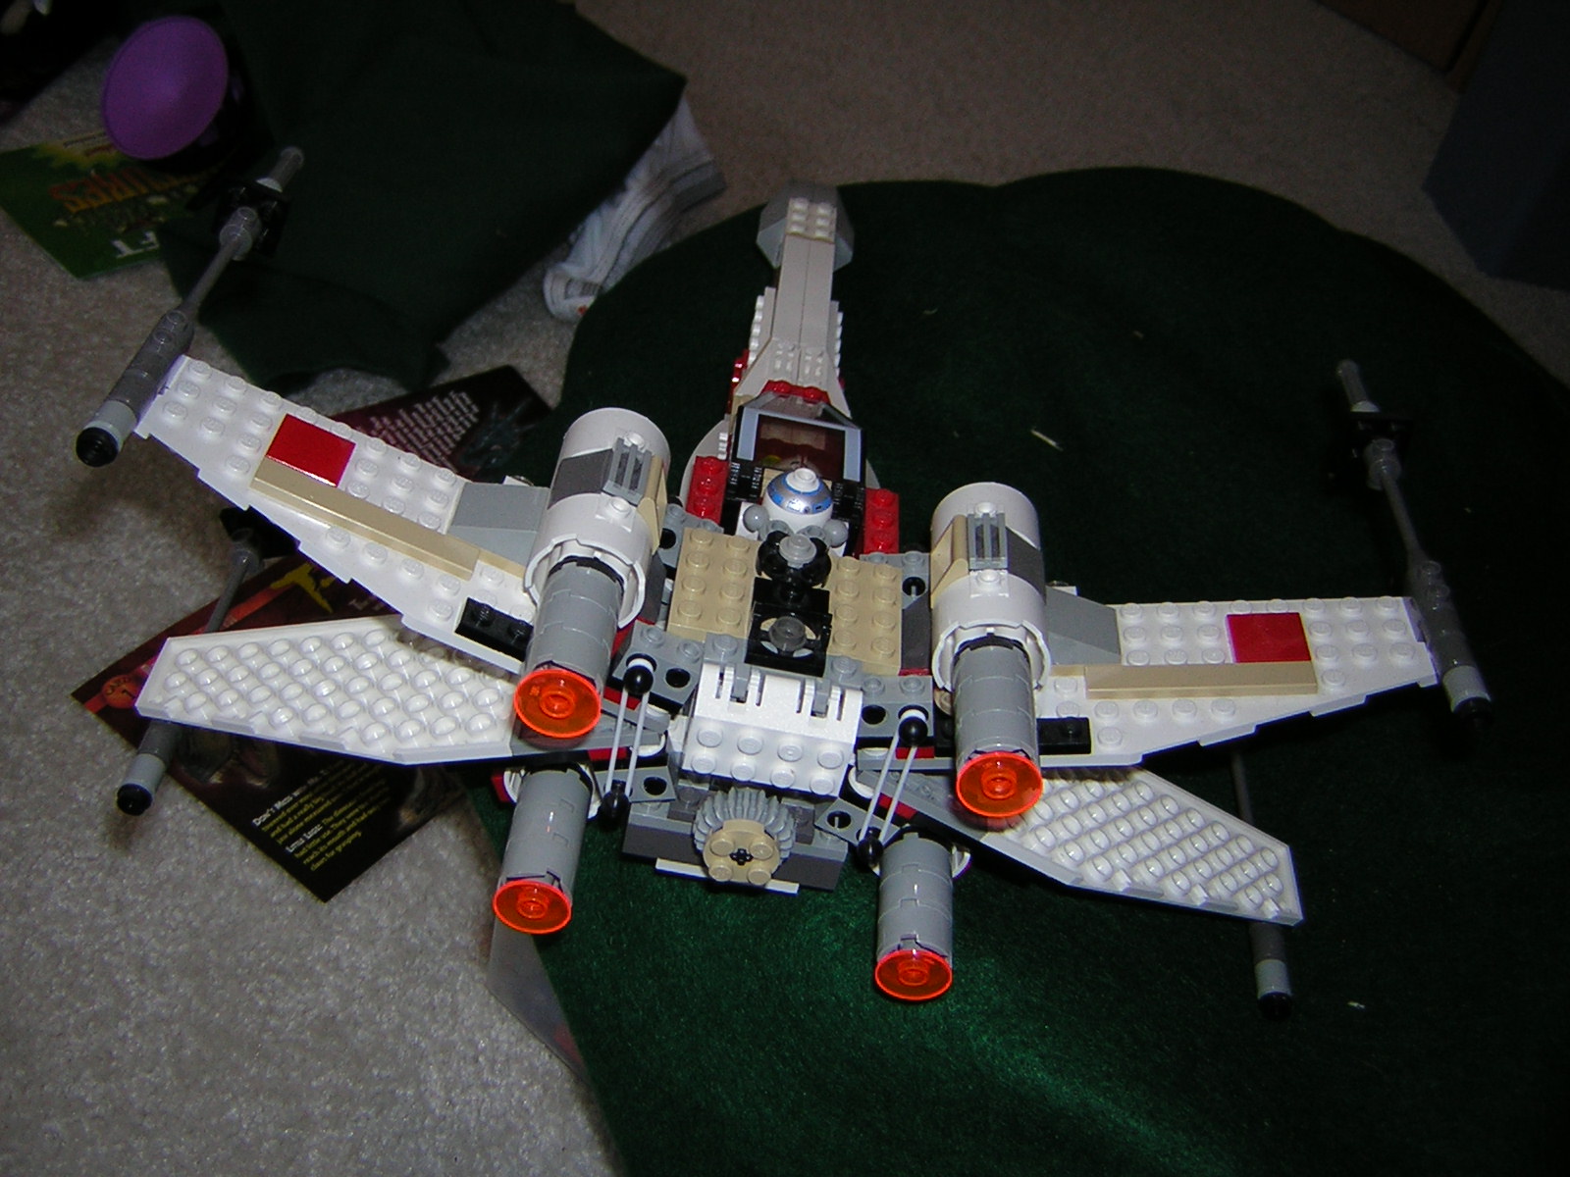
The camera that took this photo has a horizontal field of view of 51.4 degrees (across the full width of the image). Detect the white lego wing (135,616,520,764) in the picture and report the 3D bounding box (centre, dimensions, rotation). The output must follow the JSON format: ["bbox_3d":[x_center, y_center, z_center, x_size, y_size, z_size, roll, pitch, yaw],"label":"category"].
[{"bbox_3d":[-0.104,0.025,0.375,0.096,0.005,0.048,-6,39,8],"label":"white lego wing"}]

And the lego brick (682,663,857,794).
[{"bbox_3d":[-0.003,0.029,0.323,0.032,0.022,0.011,10,41,-4],"label":"lego brick"}]

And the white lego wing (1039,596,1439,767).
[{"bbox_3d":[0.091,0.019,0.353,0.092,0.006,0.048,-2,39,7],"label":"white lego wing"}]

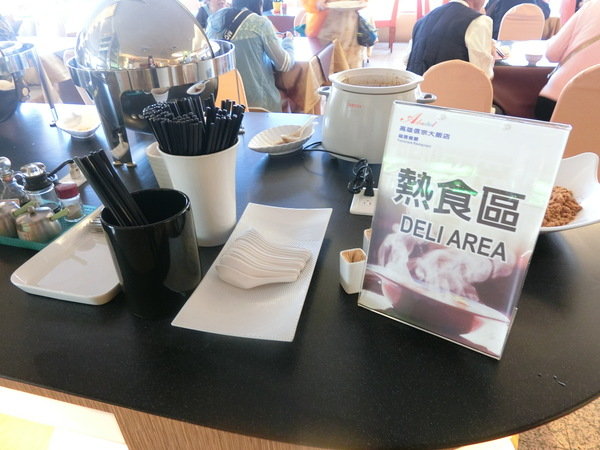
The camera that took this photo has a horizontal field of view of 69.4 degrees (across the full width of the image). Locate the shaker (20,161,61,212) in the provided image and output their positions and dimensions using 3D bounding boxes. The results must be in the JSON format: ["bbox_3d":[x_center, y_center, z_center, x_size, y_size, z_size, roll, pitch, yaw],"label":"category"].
[{"bbox_3d":[-0.572,-0.081,0.961,0.058,0.096,0.058,-3,31,0],"label":"shaker"}]

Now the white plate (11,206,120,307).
[{"bbox_3d":[-0.359,0.036,0.818,0.195,0.023,0.310,6,31,12],"label":"white plate"}]

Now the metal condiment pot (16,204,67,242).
[{"bbox_3d":[-0.536,-0.011,0.884,0.084,0.055,0.080,-3,31,0],"label":"metal condiment pot"}]

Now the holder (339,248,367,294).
[{"bbox_3d":[0.086,0.074,0.696,0.035,0.061,0.035,-10,32,-14],"label":"holder"}]

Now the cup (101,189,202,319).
[{"bbox_3d":[-0.218,0.044,0.662,0.121,0.162,0.121,-2,31,0],"label":"cup"}]

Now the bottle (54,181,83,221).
[{"bbox_3d":[-0.489,-0.048,0.924,0.042,0.073,0.042,-3,31,0],"label":"bottle"}]

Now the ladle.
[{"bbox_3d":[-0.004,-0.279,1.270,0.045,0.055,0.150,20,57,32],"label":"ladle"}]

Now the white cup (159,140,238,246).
[{"bbox_3d":[-0.178,-0.066,0.819,0.141,0.190,0.141,-2,31,0],"label":"white cup"}]

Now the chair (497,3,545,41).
[{"bbox_3d":[2.222,-1.885,4.658,0.450,0.930,0.550,5,32,12],"label":"chair"}]

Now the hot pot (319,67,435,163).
[{"bbox_3d":[0.209,-0.317,1.224,0.333,0.193,0.286,9,32,17],"label":"hot pot"}]

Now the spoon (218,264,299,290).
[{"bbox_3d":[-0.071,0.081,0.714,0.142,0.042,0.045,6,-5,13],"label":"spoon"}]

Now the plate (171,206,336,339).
[{"bbox_3d":[-0.058,0.065,0.764,0.179,0.026,0.369,5,32,12],"label":"plate"}]

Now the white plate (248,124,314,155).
[{"bbox_3d":[-0.053,-0.236,1.245,0.225,0.045,0.148,-22,36,-31],"label":"white plate"}]

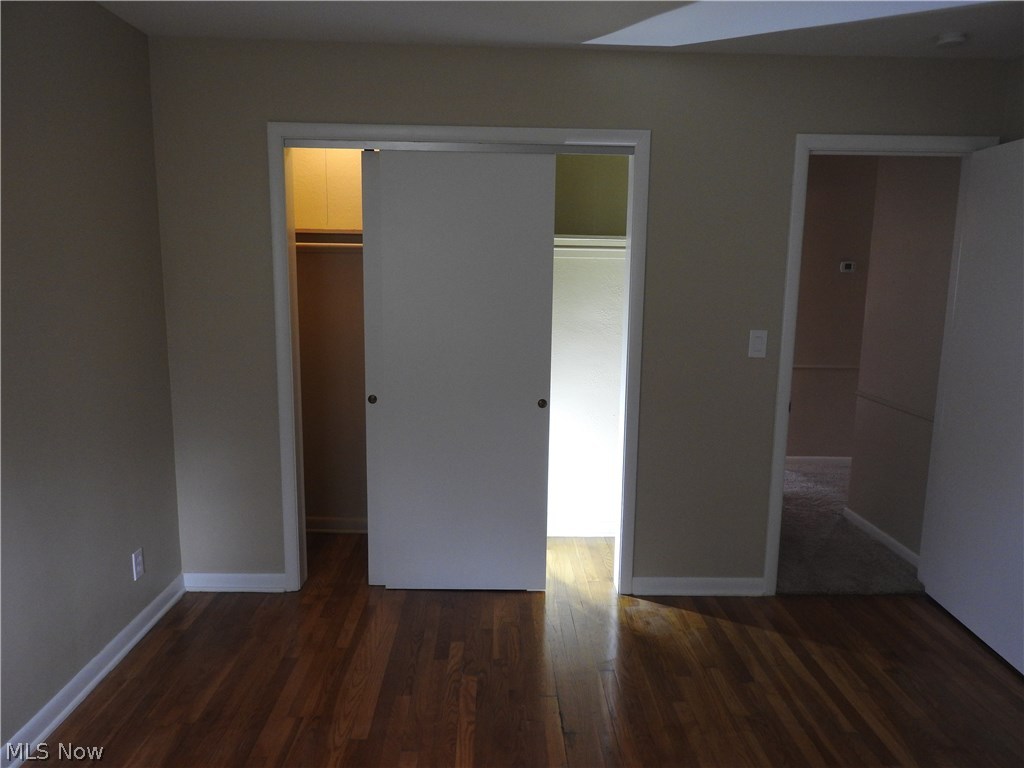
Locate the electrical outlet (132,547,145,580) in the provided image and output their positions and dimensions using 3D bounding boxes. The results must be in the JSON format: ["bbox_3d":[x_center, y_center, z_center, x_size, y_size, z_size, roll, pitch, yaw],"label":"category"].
[{"bbox_3d":[-1.519,0.732,2.889,0.009,0.114,0.071,0,9,-2],"label":"electrical outlet"}]

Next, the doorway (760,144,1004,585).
[{"bbox_3d":[1.670,-0.043,3.323,0.894,2.121,0.130,0,9,-2],"label":"doorway"}]

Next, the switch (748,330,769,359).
[{"bbox_3d":[1.121,-0.180,3.223,0.077,0.121,0.010,0,9,-2],"label":"switch"}]

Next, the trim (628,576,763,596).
[{"bbox_3d":[0.893,0.966,3.391,0.634,0.088,0.016,0,9,-2],"label":"trim"}]

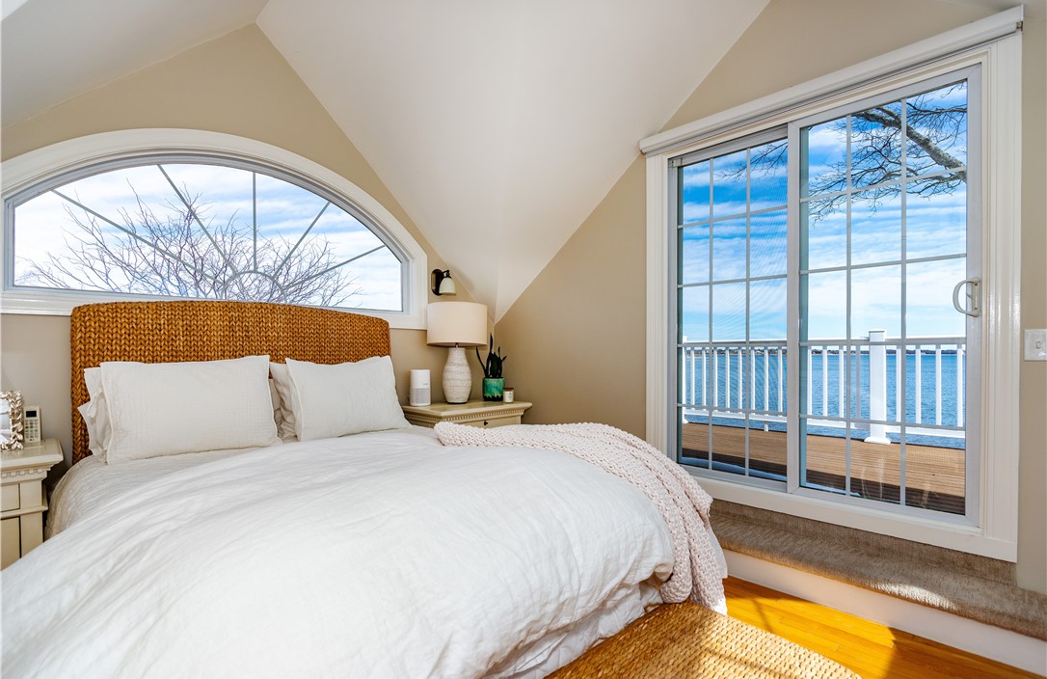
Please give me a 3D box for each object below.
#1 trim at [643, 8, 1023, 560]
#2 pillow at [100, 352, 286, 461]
[{"bbox_3d":[1.339,-0.204,2.523,1.672,2.155,0.101,-2,-2,45],"label":"trim"},{"bbox_3d":[-1.478,0.295,2.232,0.655,0.453,0.161,1,-26,-45],"label":"pillow"}]

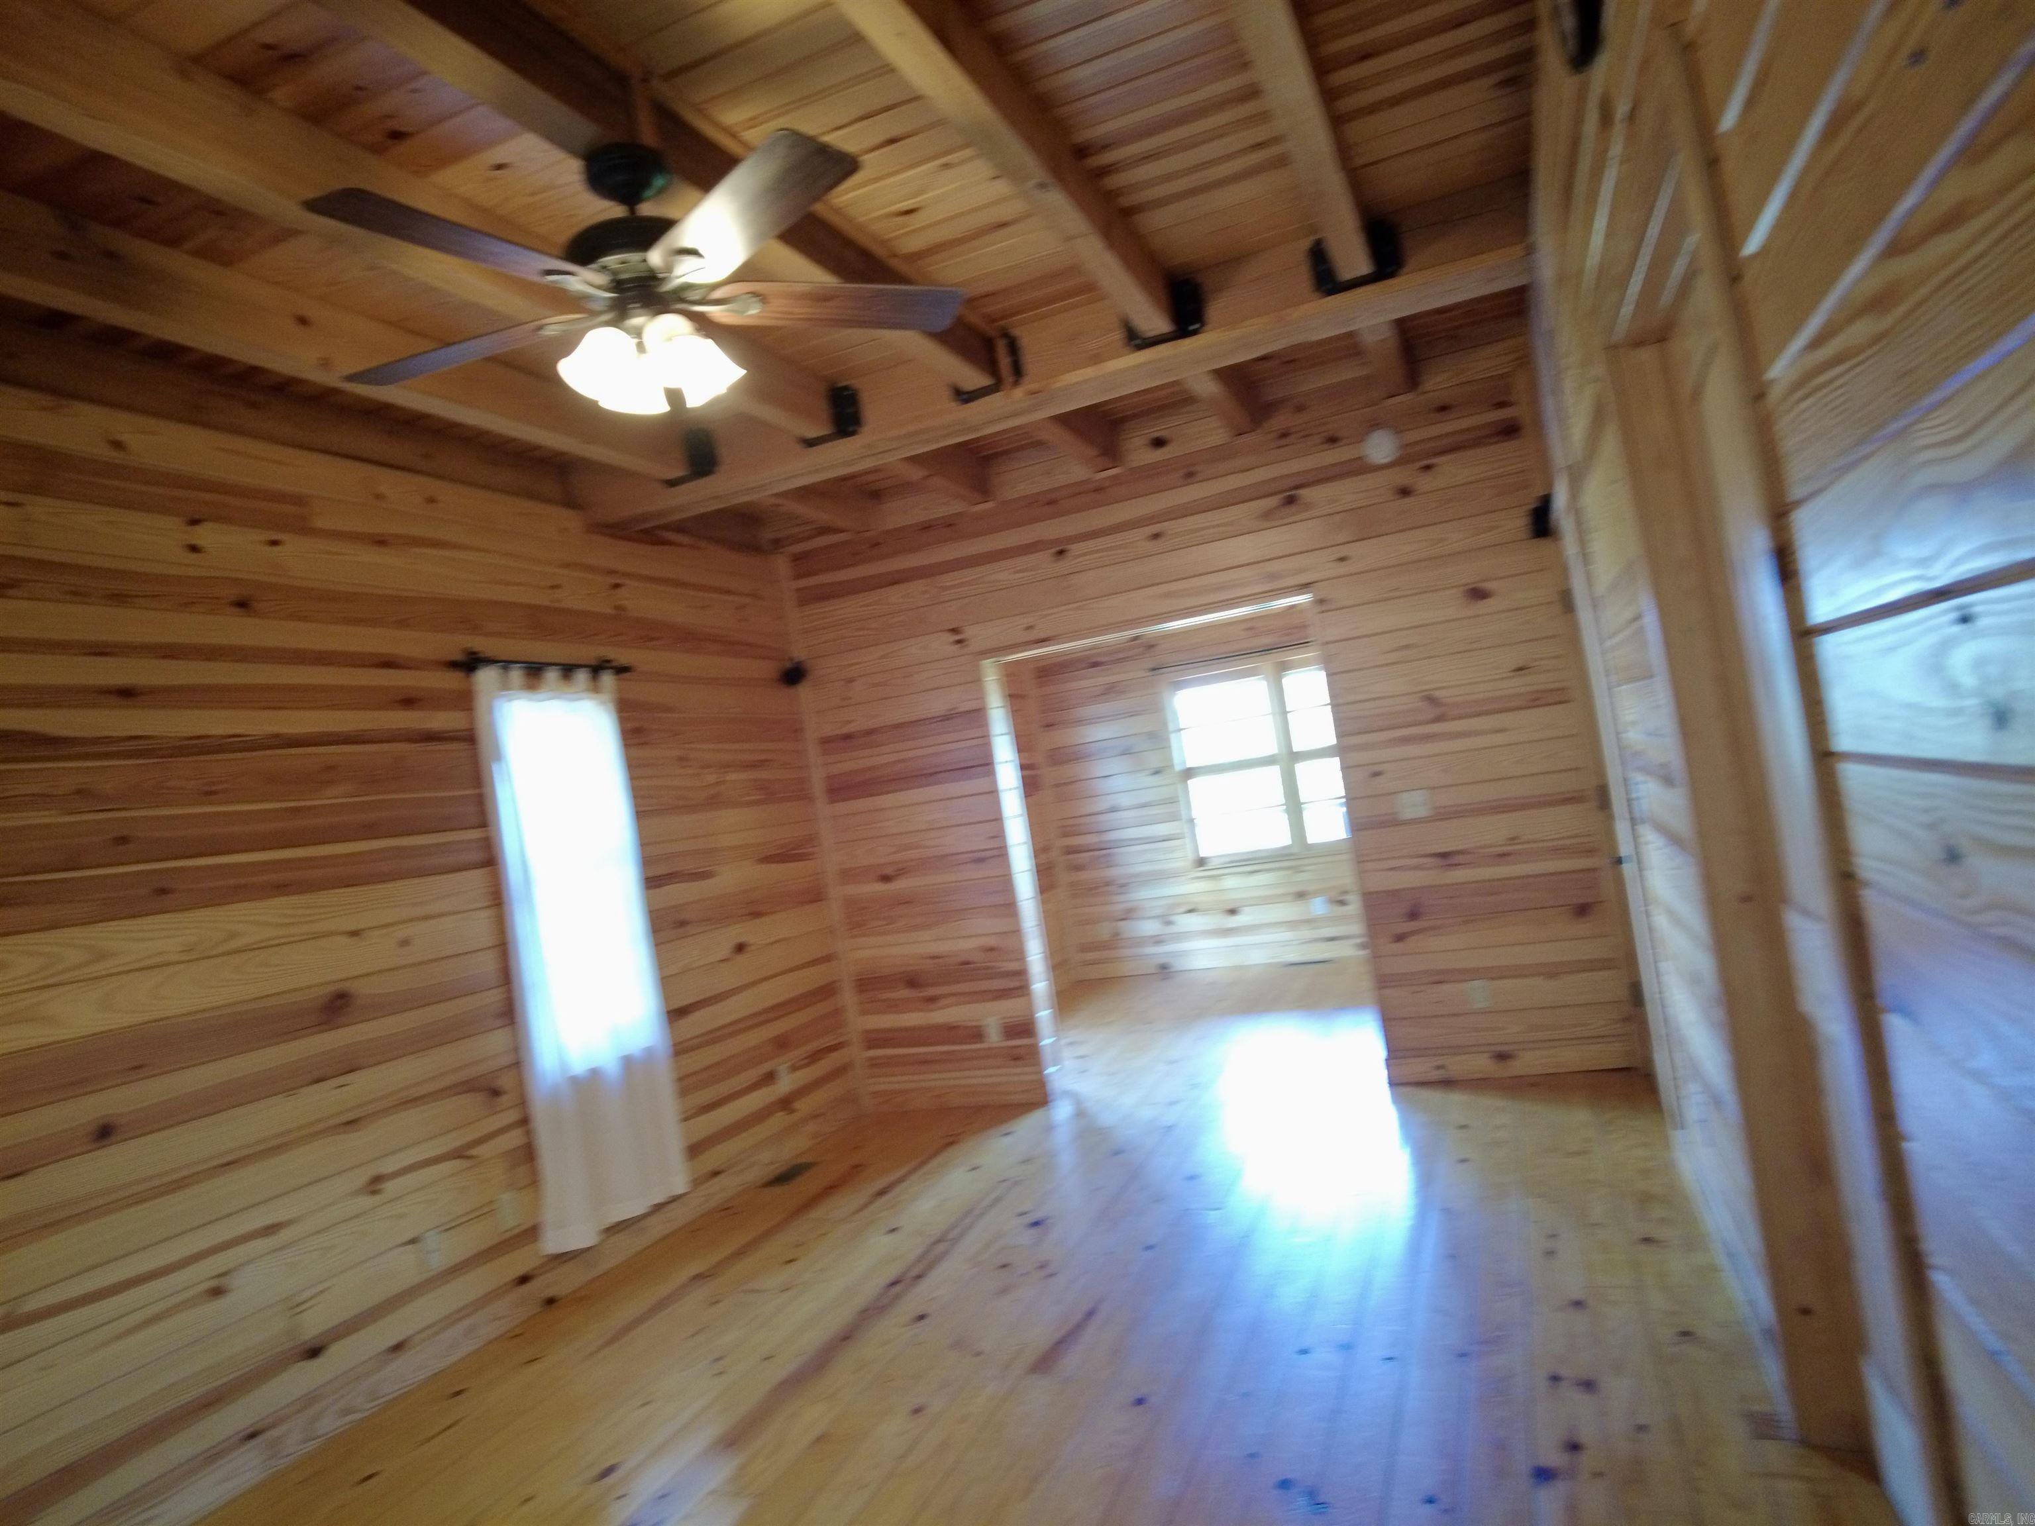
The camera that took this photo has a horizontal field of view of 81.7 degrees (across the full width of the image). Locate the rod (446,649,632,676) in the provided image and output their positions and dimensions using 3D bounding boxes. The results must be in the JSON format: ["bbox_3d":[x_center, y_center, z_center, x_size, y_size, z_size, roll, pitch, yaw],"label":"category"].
[{"bbox_3d":[-1.734,-0.352,4.332,0.085,0.055,0.870,-10,-2,22],"label":"rod"}]

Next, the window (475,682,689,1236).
[{"bbox_3d":[-1.571,0.652,4.279,0.075,2.006,0.710,-10,-2,22],"label":"window"}]

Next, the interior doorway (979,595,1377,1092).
[{"bbox_3d":[0.741,0.439,5.371,1.567,2.099,0.190,-10,-2,22],"label":"interior doorway"}]

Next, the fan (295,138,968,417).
[{"bbox_3d":[-0.776,-0.996,2.361,1.300,0.530,1.300,-10,-2,22],"label":"fan"}]

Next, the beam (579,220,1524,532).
[{"bbox_3d":[-0.060,-1.368,4.260,3.534,0.235,0.241,-10,-2,22],"label":"beam"}]

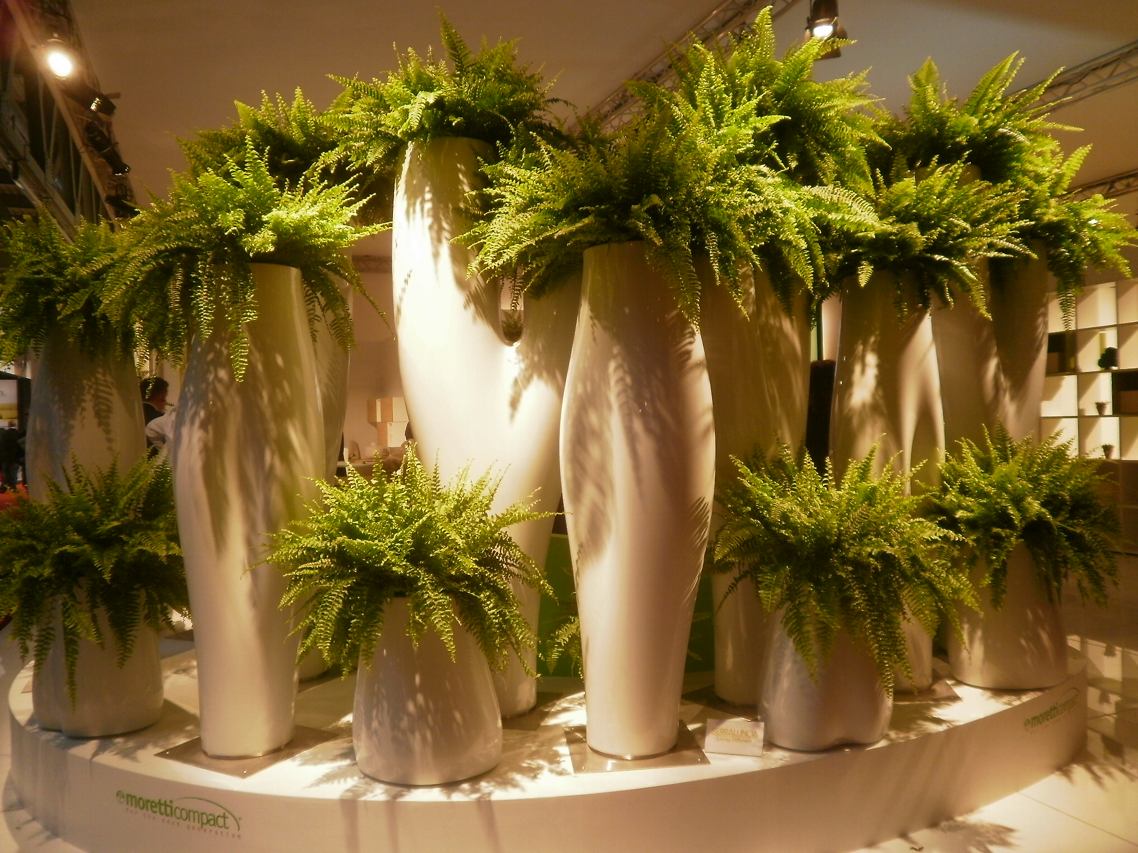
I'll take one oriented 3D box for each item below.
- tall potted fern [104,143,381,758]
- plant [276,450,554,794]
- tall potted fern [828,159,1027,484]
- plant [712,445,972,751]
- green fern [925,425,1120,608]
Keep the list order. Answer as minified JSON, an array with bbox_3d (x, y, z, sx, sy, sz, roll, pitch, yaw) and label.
[{"bbox_3d":[-1.008,0.068,2.680,0.860,1.870,0.850,-1,0,0],"label":"tall potted fern"},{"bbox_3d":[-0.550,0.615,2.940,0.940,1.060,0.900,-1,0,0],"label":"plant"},{"bbox_3d":[1.480,-0.030,3.660,0.950,2.220,0.920,-1,0,0],"label":"tall potted fern"},{"bbox_3d":[0.862,0.508,2.702,0.800,0.900,0.800,-1,0,0],"label":"plant"},{"bbox_3d":[1.760,0.335,3.330,0.700,0.680,0.700,0,1,28],"label":"green fern"}]

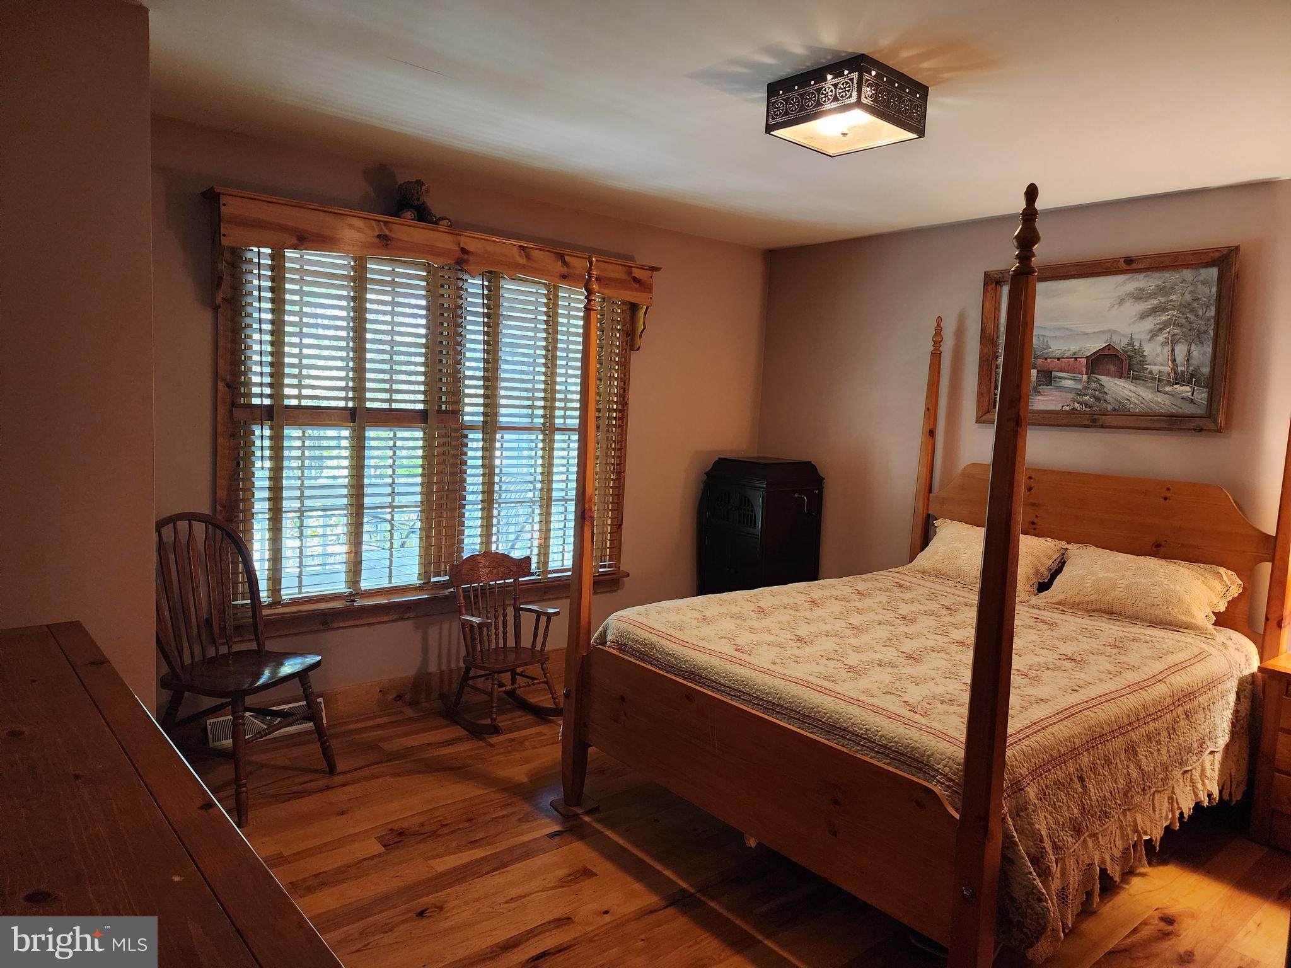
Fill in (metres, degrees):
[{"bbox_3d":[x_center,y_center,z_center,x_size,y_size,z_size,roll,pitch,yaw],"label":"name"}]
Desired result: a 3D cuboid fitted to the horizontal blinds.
[{"bbox_3d":[-0.879,-0.271,4.008,2.000,1.493,0.060,-2,7,-40],"label":"horizontal blinds"}]

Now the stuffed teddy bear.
[{"bbox_3d":[-0.965,-1.212,3.751,0.170,0.196,0.200,8,8,44],"label":"stuffed teddy bear"}]

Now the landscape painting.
[{"bbox_3d":[1.982,-0.615,3.789,0.045,0.727,1.051,-6,9,-39],"label":"landscape painting"}]

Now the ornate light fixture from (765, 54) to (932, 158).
[{"bbox_3d":[0.608,-1.122,2.572,0.335,0.136,0.335,-2,7,-40],"label":"ornate light fixture"}]

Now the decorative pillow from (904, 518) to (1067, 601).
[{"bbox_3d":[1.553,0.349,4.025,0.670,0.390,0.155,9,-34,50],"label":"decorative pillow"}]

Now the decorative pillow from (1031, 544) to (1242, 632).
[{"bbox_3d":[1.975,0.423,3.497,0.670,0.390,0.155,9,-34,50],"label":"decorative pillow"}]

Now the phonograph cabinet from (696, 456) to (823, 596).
[{"bbox_3d":[0.662,0.452,4.990,0.505,1.178,0.460,-2,7,-40],"label":"phonograph cabinet"}]

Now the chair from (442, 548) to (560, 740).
[{"bbox_3d":[-0.628,0.714,3.948,0.445,0.735,0.455,-2,7,-42],"label":"chair"}]

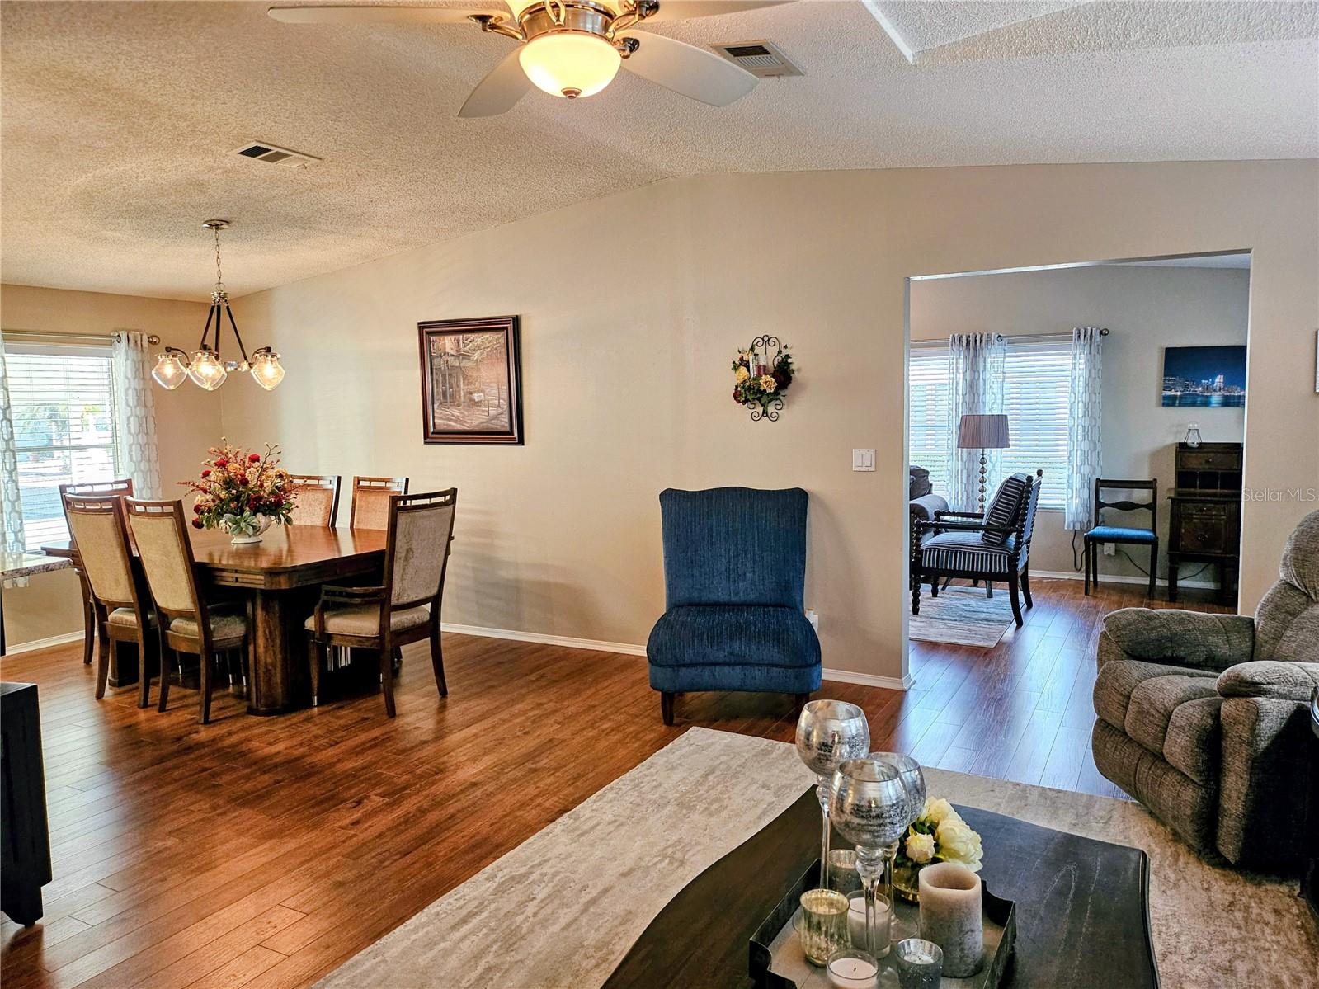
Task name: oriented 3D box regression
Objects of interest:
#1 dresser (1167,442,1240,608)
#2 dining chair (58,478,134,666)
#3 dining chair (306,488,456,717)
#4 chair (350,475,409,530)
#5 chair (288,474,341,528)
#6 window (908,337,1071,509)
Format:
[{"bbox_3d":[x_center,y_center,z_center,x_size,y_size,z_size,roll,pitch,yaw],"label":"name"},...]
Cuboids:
[{"bbox_3d":[4.016,0.201,6.765,0.465,1.160,0.460,2,6,29],"label":"dresser"},{"bbox_3d":[-3.077,0.461,5.327,0.620,1.050,0.570,2,6,29],"label":"dining chair"},{"bbox_3d":[-1.404,0.515,4.642,0.600,1.080,0.570,2,6,29],"label":"dining chair"},{"bbox_3d":[-1.787,0.447,5.246,0.490,1.050,0.610,2,6,29],"label":"chair"},{"bbox_3d":[-2.385,0.431,5.799,0.500,1.080,0.620,2,6,29],"label":"chair"},{"bbox_3d":[2.731,-0.570,7.746,1.430,1.390,0.100,2,6,29],"label":"window"}]

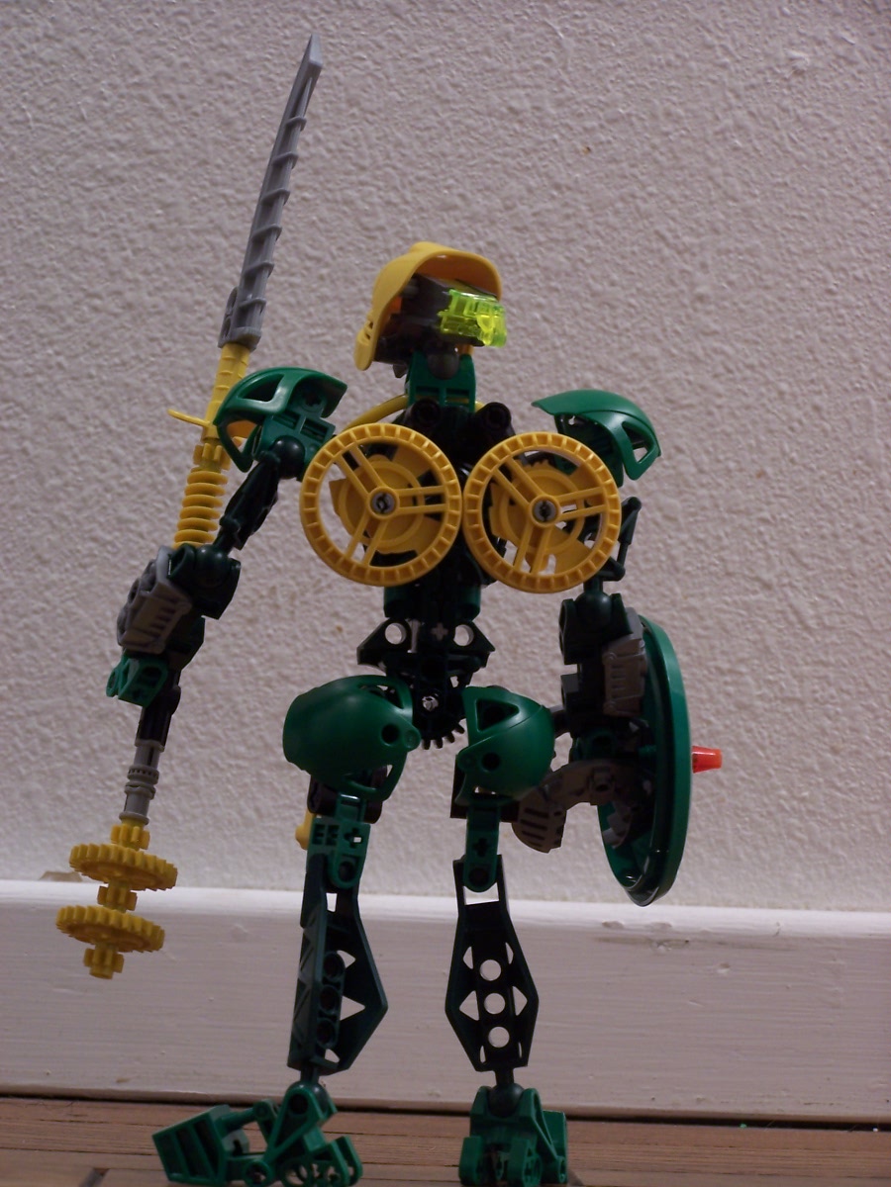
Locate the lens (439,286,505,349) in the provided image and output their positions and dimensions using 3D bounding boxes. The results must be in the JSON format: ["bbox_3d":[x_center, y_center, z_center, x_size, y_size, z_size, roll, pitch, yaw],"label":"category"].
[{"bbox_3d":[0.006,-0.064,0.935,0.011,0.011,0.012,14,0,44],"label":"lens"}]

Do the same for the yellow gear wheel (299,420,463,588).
[{"bbox_3d":[-0.015,-0.020,0.920,0.037,0.037,0.007,2,-4,-9],"label":"yellow gear wheel"}]

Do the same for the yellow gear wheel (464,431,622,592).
[{"bbox_3d":[0.022,-0.019,0.922,0.037,0.037,0.007,2,-5,-10],"label":"yellow gear wheel"}]

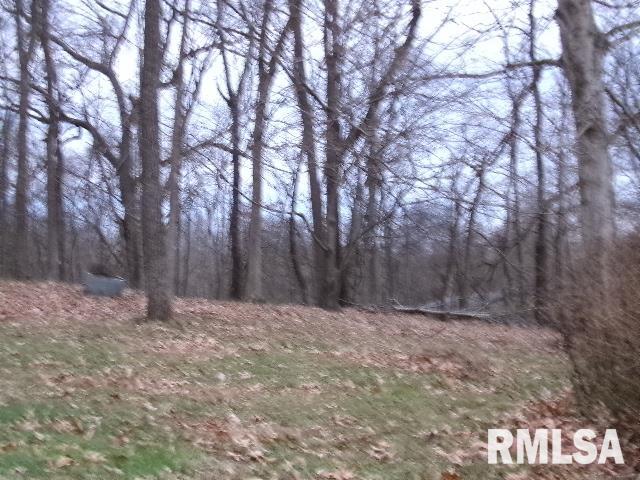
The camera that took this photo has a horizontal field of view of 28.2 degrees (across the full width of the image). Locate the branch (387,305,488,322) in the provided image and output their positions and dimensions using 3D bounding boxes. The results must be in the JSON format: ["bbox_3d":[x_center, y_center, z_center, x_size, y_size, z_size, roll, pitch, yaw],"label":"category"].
[{"bbox_3d":[2.692,1.642,28.500,2.250,0.270,0.300,6,0,-11],"label":"branch"}]

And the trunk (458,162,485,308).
[{"bbox_3d":[4.064,-0.093,34.000,0.360,3.850,0.350,8,0,0],"label":"trunk"}]

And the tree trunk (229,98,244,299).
[{"bbox_3d":[-2.095,-1.041,32.000,0.340,5.000,0.340,0,0,0],"label":"tree trunk"}]

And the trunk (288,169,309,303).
[{"bbox_3d":[-0.539,-0.113,32.000,0.350,3.400,0.330,-4,0,0],"label":"trunk"}]

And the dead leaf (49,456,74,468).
[{"bbox_3d":[-1.615,1.395,8.000,0.145,0.050,0.120,0,0,0],"label":"dead leaf"}]

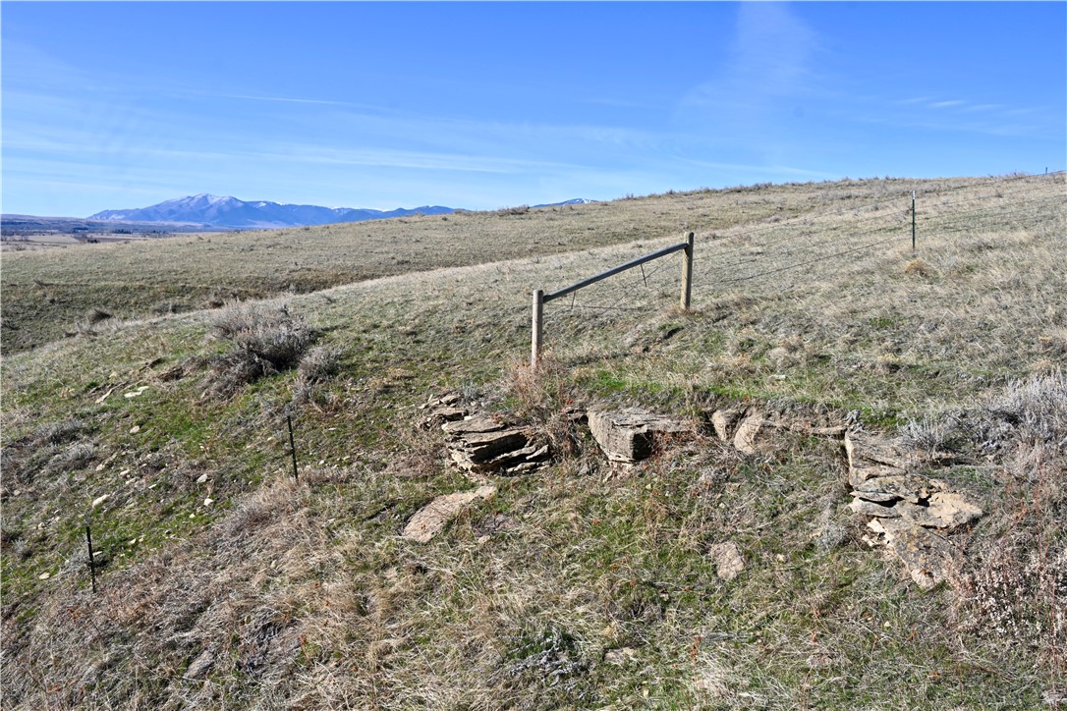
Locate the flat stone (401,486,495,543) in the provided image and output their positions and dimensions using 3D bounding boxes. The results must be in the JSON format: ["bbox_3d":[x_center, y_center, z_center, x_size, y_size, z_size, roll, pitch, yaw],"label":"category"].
[{"bbox_3d":[-1.078,1.973,11.335,1.173,0.150,0.651,-34,27,-24],"label":"flat stone"}]

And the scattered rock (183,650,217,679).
[{"bbox_3d":[-3.671,3.508,10.300,0.286,0.120,0.420,-8,28,27],"label":"scattered rock"}]

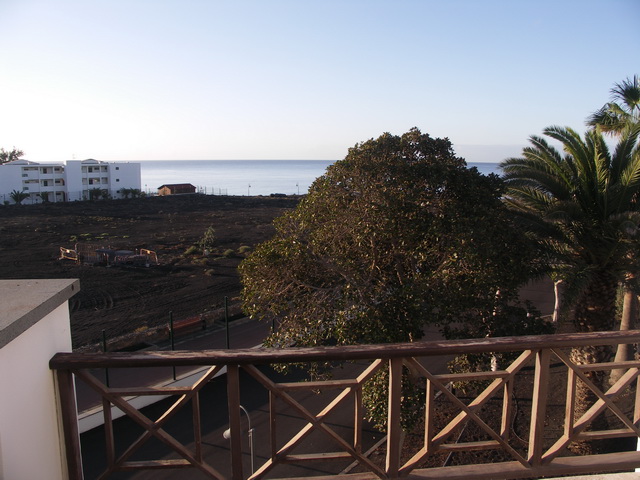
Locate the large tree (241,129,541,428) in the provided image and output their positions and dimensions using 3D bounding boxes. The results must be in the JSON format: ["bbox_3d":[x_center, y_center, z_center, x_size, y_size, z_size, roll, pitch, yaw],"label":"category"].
[{"bbox_3d":[1.500,1.150,11.500,6.600,6.900,6.200,1,9,0],"label":"large tree"}]

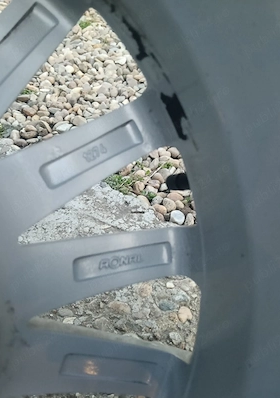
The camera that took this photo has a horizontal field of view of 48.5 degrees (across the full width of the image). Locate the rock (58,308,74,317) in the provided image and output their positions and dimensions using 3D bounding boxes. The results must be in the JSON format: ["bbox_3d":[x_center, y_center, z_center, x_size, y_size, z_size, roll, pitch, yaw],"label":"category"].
[{"bbox_3d":[-0.097,0.150,0.411,0.021,0.008,0.013,0,52,0],"label":"rock"}]

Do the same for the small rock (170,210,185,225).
[{"bbox_3d":[0.061,0.030,0.504,0.023,0.017,0.024,0,52,0],"label":"small rock"}]

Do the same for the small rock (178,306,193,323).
[{"bbox_3d":[0.067,0.169,0.456,0.020,0.014,0.024,0,45,0],"label":"small rock"}]

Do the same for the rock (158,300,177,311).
[{"bbox_3d":[0.041,0.155,0.453,0.025,0.009,0.016,0,53,0],"label":"rock"}]

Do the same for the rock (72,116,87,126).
[{"bbox_3d":[-0.127,-0.163,0.655,0.031,0.019,0.025,0,52,0],"label":"rock"}]

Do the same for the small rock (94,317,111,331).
[{"bbox_3d":[-0.052,0.176,0.437,0.023,0.011,0.019,0,53,0],"label":"small rock"}]

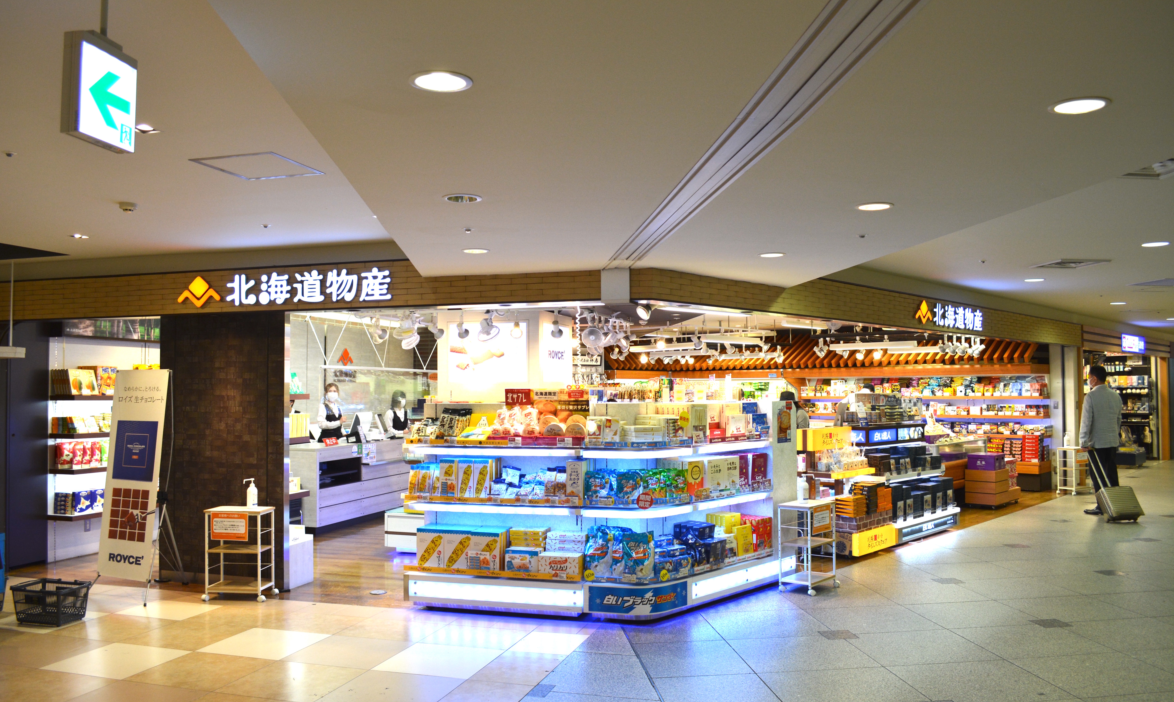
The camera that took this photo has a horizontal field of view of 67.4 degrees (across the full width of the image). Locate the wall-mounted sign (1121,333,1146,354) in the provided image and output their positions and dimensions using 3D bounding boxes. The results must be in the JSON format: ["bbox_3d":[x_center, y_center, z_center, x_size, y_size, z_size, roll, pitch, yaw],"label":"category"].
[{"bbox_3d":[10.131,-0.126,16.349,0.120,0.320,1.850,-3,-3,43],"label":"wall-mounted sign"}]

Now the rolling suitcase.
[{"bbox_3d":[6.058,1.524,10.202,0.380,0.890,0.210,0,-30,-14],"label":"rolling suitcase"}]

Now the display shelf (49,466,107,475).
[{"bbox_3d":[-4.641,1.121,8.615,0.300,0.040,1.140,-1,-2,17],"label":"display shelf"}]

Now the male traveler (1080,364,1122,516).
[{"bbox_3d":[6.166,1.061,10.550,0.470,1.790,0.330,0,-2,2],"label":"male traveler"}]

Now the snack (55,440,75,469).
[{"bbox_3d":[-4.746,0.951,8.000,0.075,0.250,0.150,-1,-3,25],"label":"snack"}]

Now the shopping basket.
[{"bbox_3d":[-3.659,1.730,6.024,0.420,0.250,0.280,-1,-2,17],"label":"shopping basket"}]

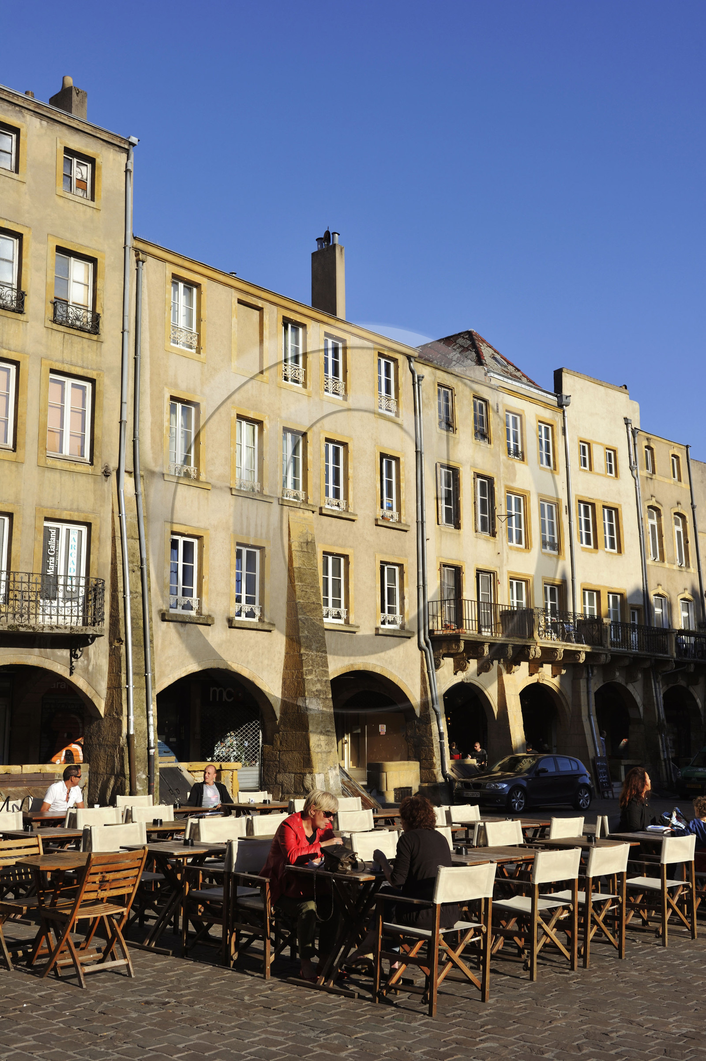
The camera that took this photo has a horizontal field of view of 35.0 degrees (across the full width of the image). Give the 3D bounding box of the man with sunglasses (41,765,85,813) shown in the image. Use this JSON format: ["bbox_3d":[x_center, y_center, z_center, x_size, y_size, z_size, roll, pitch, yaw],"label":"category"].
[{"bbox_3d":[-3.396,3.491,13.534,0.600,1.280,0.800,9,-15,-42],"label":"man with sunglasses"}]

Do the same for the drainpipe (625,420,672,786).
[{"bbox_3d":[10.999,2.340,41.726,0.500,13.600,0.600,10,-15,-43],"label":"drainpipe"}]

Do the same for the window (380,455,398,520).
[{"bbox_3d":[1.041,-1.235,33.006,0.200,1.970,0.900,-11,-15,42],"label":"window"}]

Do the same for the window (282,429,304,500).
[{"bbox_3d":[-1.582,-1.732,29.490,0.180,1.794,0.821,-10,-14,42],"label":"window"}]

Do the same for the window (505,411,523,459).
[{"bbox_3d":[5.343,-3.137,37.194,0.180,1.459,0.944,-11,-15,44],"label":"window"}]

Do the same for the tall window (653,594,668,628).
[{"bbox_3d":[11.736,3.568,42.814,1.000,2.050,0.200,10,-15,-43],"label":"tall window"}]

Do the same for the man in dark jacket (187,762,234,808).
[{"bbox_3d":[-1.933,3.987,15.927,0.620,1.280,0.800,8,-14,-39],"label":"man in dark jacket"}]

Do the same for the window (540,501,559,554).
[{"bbox_3d":[6.655,-0.115,38.121,0.150,1.696,1.134,-10,-13,43],"label":"window"}]

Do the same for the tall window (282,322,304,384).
[{"bbox_3d":[-1.635,-4.743,29.792,0.150,1.558,0.915,-9,-12,40],"label":"tall window"}]

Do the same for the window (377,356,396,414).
[{"bbox_3d":[0.957,-4.273,32.790,0.150,1.589,0.958,-9,-12,40],"label":"window"}]

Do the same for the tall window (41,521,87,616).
[{"bbox_3d":[-6.314,0.927,24.473,0.180,2.114,1.122,-11,-15,44],"label":"tall window"}]

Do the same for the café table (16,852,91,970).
[{"bbox_3d":[-1.999,2.784,8.143,0.800,0.750,0.800,0,-11,-1],"label":"café table"}]

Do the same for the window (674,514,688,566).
[{"bbox_3d":[13.121,0.426,44.887,0.200,2.120,1.150,-11,-15,43],"label":"window"}]

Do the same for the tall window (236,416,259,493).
[{"bbox_3d":[-2.681,-1.903,28.304,0.180,1.772,0.871,-10,-14,42],"label":"tall window"}]

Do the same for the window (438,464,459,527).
[{"bbox_3d":[2.920,-1.036,34.269,0.180,1.802,0.991,-11,-15,44],"label":"window"}]

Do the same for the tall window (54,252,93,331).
[{"bbox_3d":[-6.404,-5.436,25.599,0.180,1.825,1.001,-11,-15,44],"label":"tall window"}]

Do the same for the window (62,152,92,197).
[{"bbox_3d":[-6.346,-8.213,25.832,0.200,1.070,0.830,-11,-15,43],"label":"window"}]

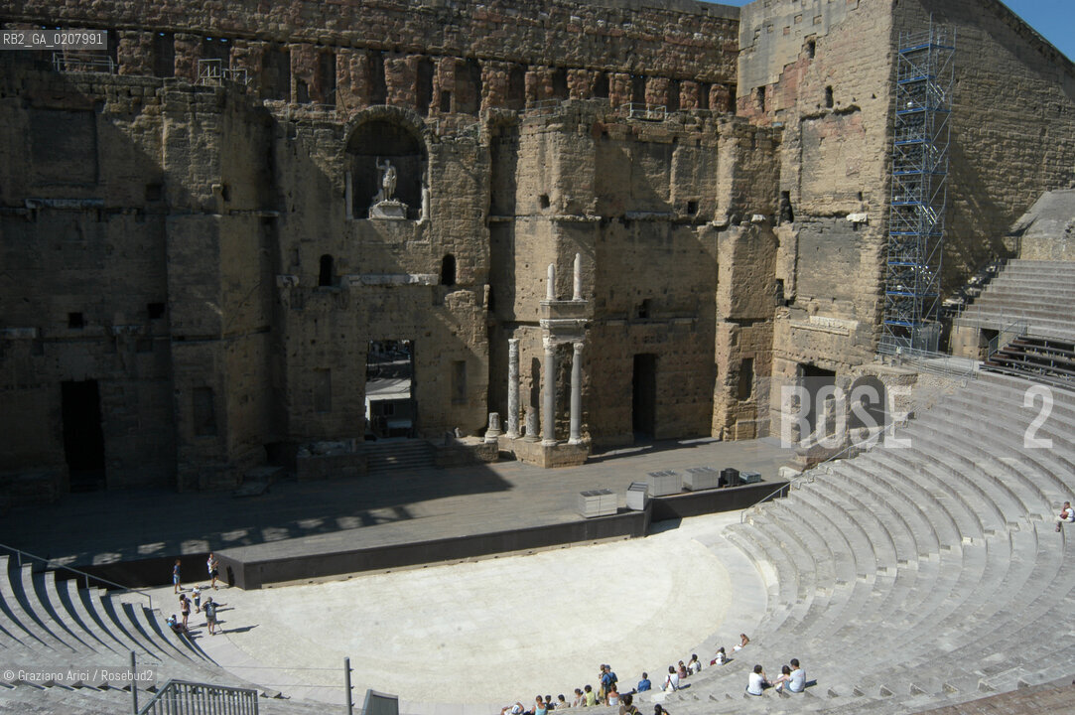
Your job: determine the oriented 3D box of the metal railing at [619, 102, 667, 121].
[{"bbox_3d":[8.107,-18.472,61.196,3.000,1.130,1.500,-2,8,-22],"label":"metal railing"}]

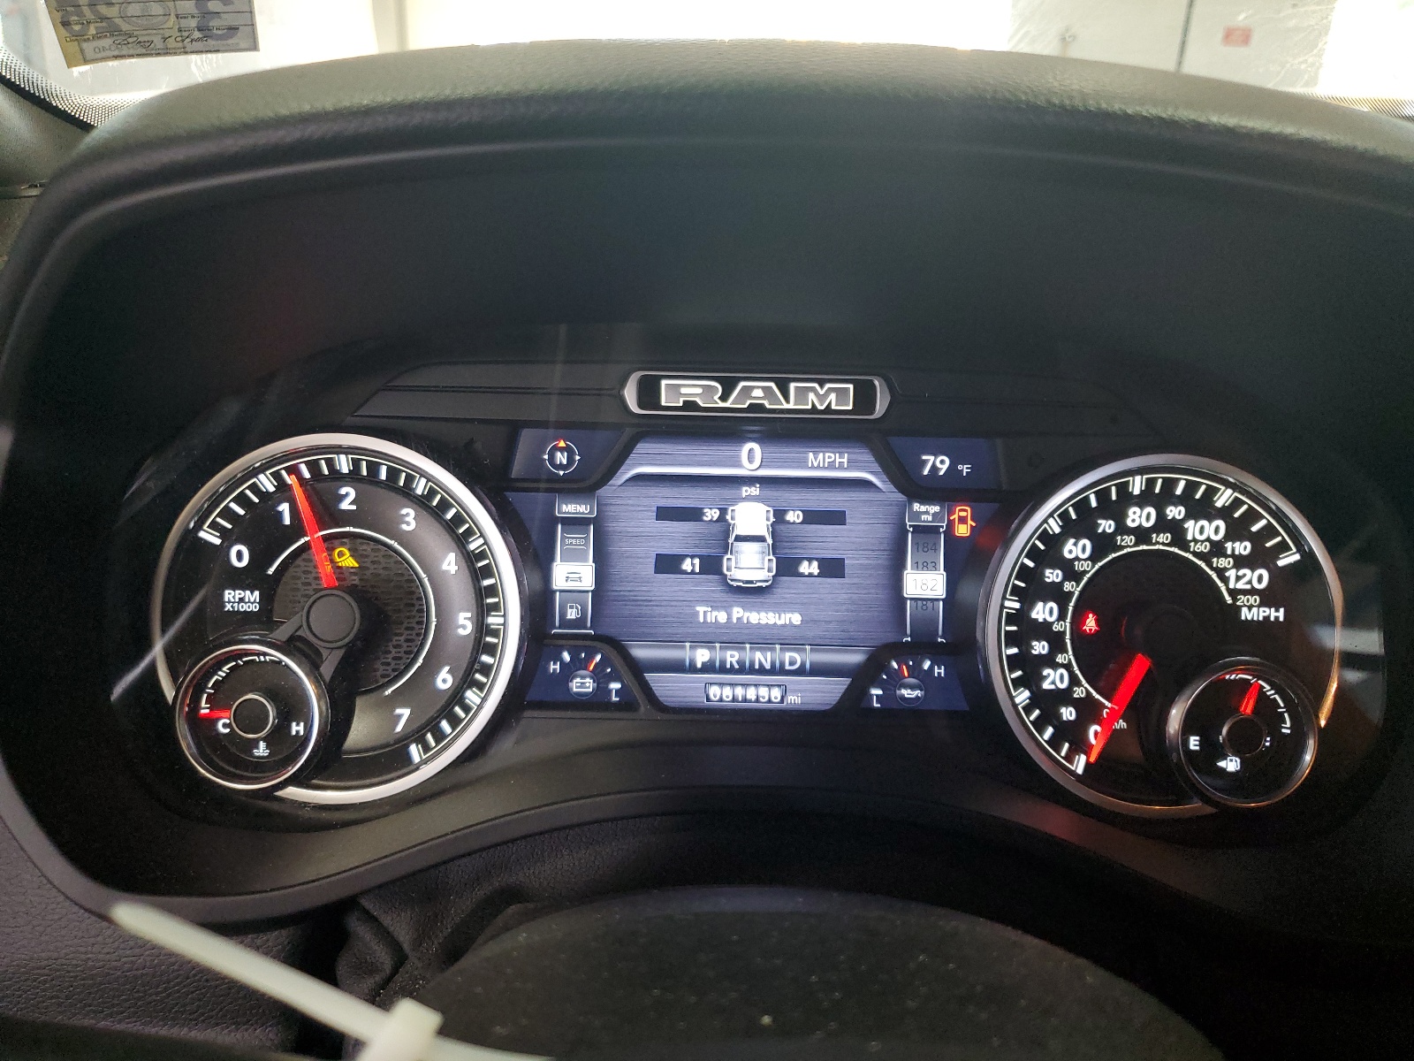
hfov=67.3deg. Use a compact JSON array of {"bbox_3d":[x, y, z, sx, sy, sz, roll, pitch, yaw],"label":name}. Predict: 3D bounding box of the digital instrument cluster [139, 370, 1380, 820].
[{"bbox_3d":[0.016,0.020,0.333,0.380,0.139,0.050,1,3,-1],"label":"digital instrument cluster"}]

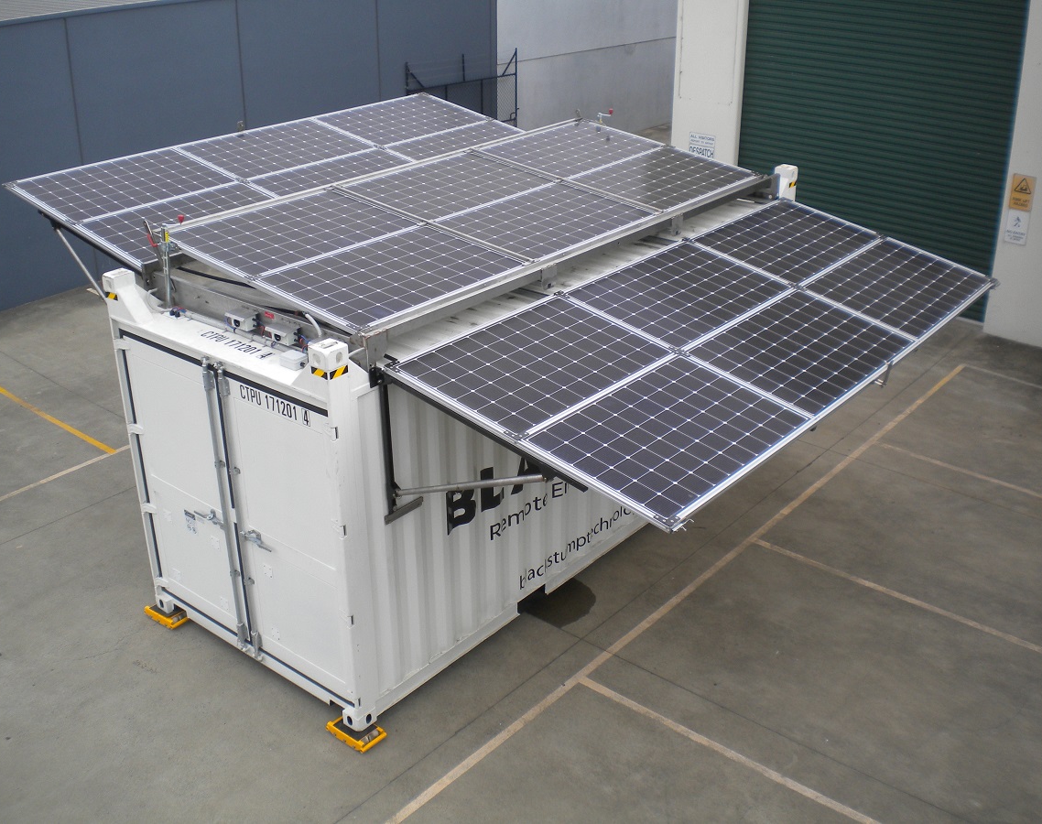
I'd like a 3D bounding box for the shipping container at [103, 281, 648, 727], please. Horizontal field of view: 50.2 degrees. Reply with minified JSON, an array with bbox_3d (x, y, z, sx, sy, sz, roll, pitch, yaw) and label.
[{"bbox_3d":[-0.156,-0.373,10.051,2.438,2.896,6.058,19,31,35],"label":"shipping container"}]

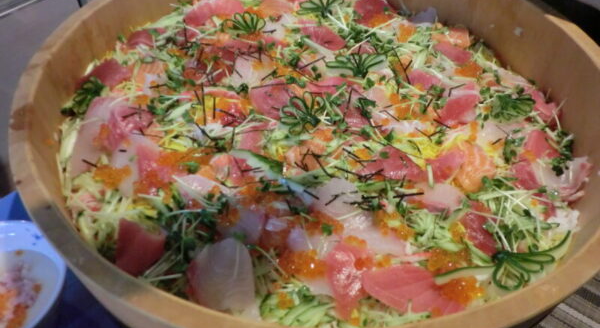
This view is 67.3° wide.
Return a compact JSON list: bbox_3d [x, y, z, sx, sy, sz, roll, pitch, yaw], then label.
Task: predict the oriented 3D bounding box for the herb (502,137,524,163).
[{"bbox_3d":[0.230,-0.018,0.483,0.019,0.013,0.027,2,48,0],"label":"herb"}]

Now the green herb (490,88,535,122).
[{"bbox_3d":[0.255,-0.074,0.538,0.046,0.016,0.038,2,48,0],"label":"green herb"}]

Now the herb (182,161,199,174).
[{"bbox_3d":[-0.111,0.003,0.454,0.015,0.006,0.011,2,48,0],"label":"herb"}]

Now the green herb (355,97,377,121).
[{"bbox_3d":[0.075,-0.065,0.514,0.022,0.010,0.025,2,48,0],"label":"green herb"}]

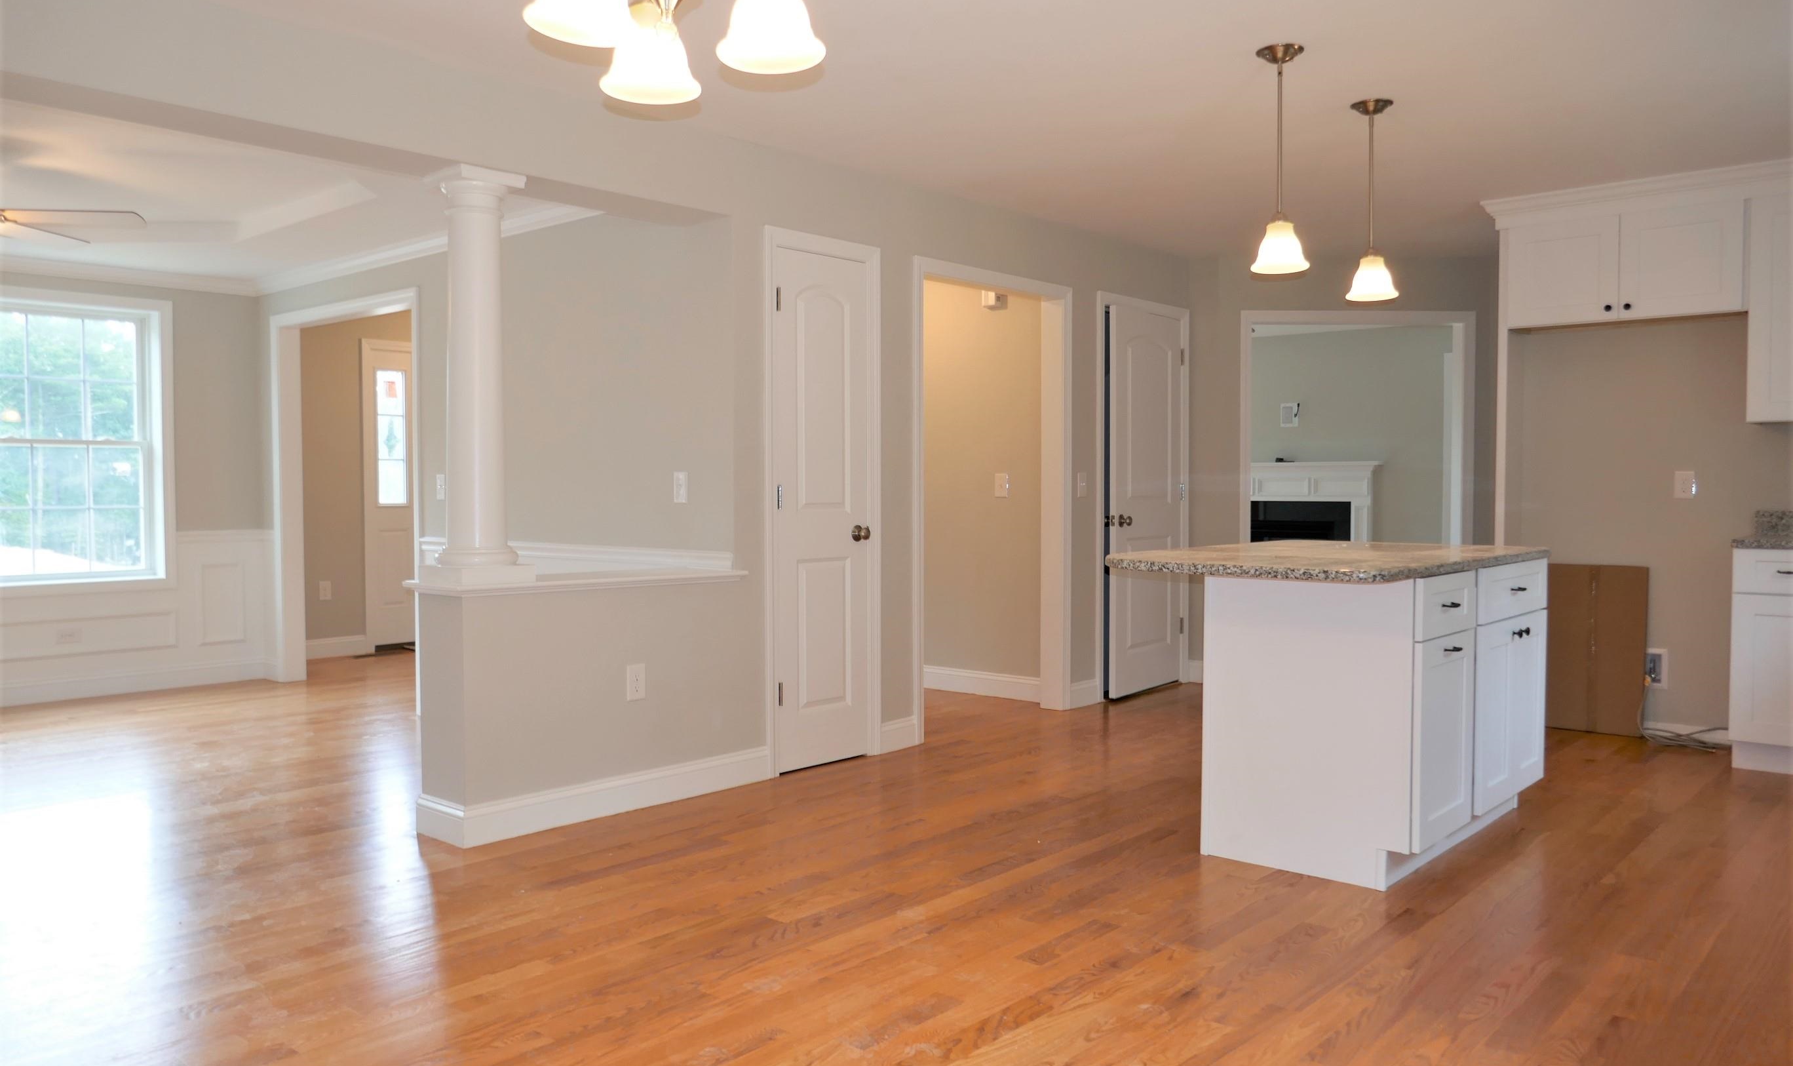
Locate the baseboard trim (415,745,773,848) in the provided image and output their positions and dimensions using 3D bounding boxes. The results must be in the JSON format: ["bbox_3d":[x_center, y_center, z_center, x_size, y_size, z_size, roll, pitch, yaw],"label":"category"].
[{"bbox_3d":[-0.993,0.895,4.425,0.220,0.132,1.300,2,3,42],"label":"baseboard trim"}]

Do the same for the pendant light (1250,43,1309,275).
[{"bbox_3d":[1.159,-1.125,3.763,0.180,0.648,0.180,2,3,42],"label":"pendant light"}]

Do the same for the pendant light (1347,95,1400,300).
[{"bbox_3d":[1.634,-1.144,4.290,0.180,0.655,0.180,2,3,42],"label":"pendant light"}]

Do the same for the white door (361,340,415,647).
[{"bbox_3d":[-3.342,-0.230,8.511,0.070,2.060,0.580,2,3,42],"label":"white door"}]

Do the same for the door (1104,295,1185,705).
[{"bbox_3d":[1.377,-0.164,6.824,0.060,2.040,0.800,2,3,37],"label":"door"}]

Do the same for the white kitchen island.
[{"bbox_3d":[1.446,0.516,4.036,0.880,0.914,1.580,2,3,42],"label":"white kitchen island"}]

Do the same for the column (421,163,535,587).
[{"bbox_3d":[-1.355,-0.492,4.009,0.255,1.285,0.255,2,3,42],"label":"column"}]

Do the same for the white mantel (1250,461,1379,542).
[{"bbox_3d":[3.409,0.037,10.999,1.770,1.305,0.200,2,3,42],"label":"white mantel"}]

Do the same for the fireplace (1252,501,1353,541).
[{"bbox_3d":[3.473,0.204,11.076,1.220,0.965,0.300,2,3,42],"label":"fireplace"}]

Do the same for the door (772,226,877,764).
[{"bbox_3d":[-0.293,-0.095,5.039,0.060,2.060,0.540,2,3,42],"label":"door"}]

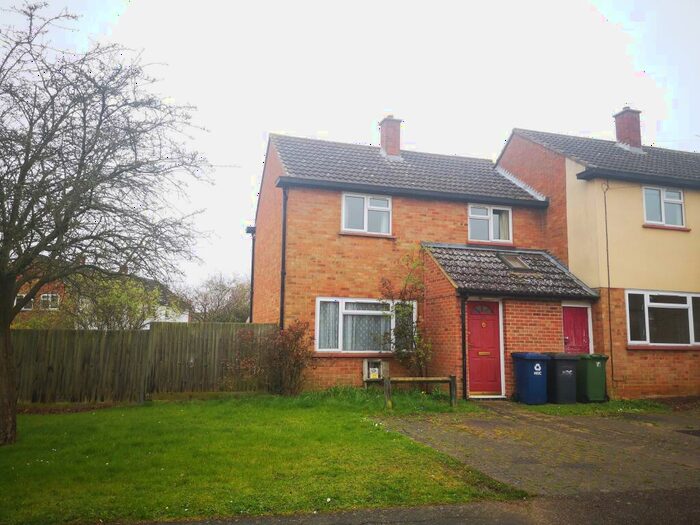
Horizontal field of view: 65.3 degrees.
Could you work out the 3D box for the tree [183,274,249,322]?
[{"bbox_3d":[-8.008,2.810,33.000,4.300,4.300,4.000,1,-6,0],"label":"tree"}]

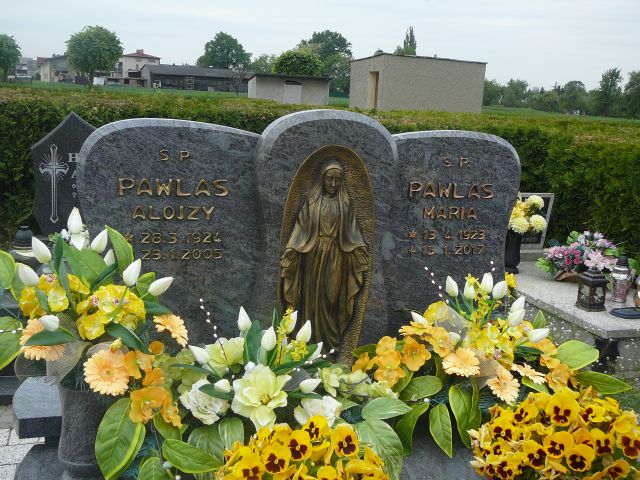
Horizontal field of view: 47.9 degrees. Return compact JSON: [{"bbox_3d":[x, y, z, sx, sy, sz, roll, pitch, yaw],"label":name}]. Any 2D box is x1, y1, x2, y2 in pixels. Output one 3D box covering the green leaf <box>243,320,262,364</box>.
[{"bbox_3d":[-0.170,0.260,1.830,0.042,0.112,0.025,12,9,0],"label":"green leaf"}]

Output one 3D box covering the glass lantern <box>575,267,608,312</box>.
[{"bbox_3d":[1.678,0.296,4.450,0.132,0.258,0.132,-1,12,-18],"label":"glass lantern"}]

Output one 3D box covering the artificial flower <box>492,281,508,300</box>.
[{"bbox_3d":[0.523,0.146,2.090,0.040,0.060,0.040,25,18,0],"label":"artificial flower"}]

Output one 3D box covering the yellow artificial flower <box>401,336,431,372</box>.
[{"bbox_3d":[0.272,0.323,2.040,0.082,0.092,0.040,-8,-15,7],"label":"yellow artificial flower"}]

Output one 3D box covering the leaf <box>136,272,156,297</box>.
[{"bbox_3d":[-0.425,0.112,1.770,0.045,0.066,0.028,5,12,-19],"label":"leaf"}]

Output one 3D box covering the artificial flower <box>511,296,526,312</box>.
[{"bbox_3d":[0.563,0.186,2.050,0.037,0.061,0.037,31,3,9],"label":"artificial flower"}]

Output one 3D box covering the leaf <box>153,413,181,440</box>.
[{"bbox_3d":[-0.355,0.437,1.680,0.048,0.090,0.030,-42,12,-15],"label":"leaf"}]

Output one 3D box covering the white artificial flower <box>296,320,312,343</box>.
[{"bbox_3d":[-0.040,0.239,1.880,0.036,0.062,0.036,23,6,0],"label":"white artificial flower"}]

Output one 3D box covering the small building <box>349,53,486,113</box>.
[{"bbox_3d":[4.579,-7.075,33.917,5.956,2.887,2.581,-5,14,-31],"label":"small building"}]

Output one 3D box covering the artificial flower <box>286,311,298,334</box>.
[{"bbox_3d":[-0.075,0.220,1.930,0.033,0.062,0.033,23,6,0],"label":"artificial flower"}]

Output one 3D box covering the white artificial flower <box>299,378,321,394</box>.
[{"bbox_3d":[-0.024,0.353,1.740,0.058,0.034,0.034,-26,0,20],"label":"white artificial flower"}]

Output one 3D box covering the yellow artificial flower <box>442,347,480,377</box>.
[{"bbox_3d":[0.404,0.350,2.060,0.108,0.040,0.100,-2,53,2],"label":"yellow artificial flower"}]

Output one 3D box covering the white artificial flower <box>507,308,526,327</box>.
[{"bbox_3d":[0.572,0.226,2.100,0.038,0.063,0.038,30,16,-22],"label":"white artificial flower"}]

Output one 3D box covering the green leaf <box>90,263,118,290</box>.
[{"bbox_3d":[-0.538,0.094,1.800,0.028,0.095,0.030,47,6,12],"label":"green leaf"}]

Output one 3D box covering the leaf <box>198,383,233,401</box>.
[{"bbox_3d":[-0.224,0.326,1.550,0.090,0.035,0.030,-7,15,-40],"label":"leaf"}]

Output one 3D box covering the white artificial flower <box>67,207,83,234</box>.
[{"bbox_3d":[-0.613,-0.049,1.800,0.039,0.068,0.039,-1,6,0],"label":"white artificial flower"}]

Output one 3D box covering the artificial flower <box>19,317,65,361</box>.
[{"bbox_3d":[-0.635,0.225,1.650,0.103,0.100,0.035,2,12,-2],"label":"artificial flower"}]

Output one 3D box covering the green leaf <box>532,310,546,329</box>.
[{"bbox_3d":[0.633,0.231,2.080,0.038,0.058,0.022,0,12,0],"label":"green leaf"}]

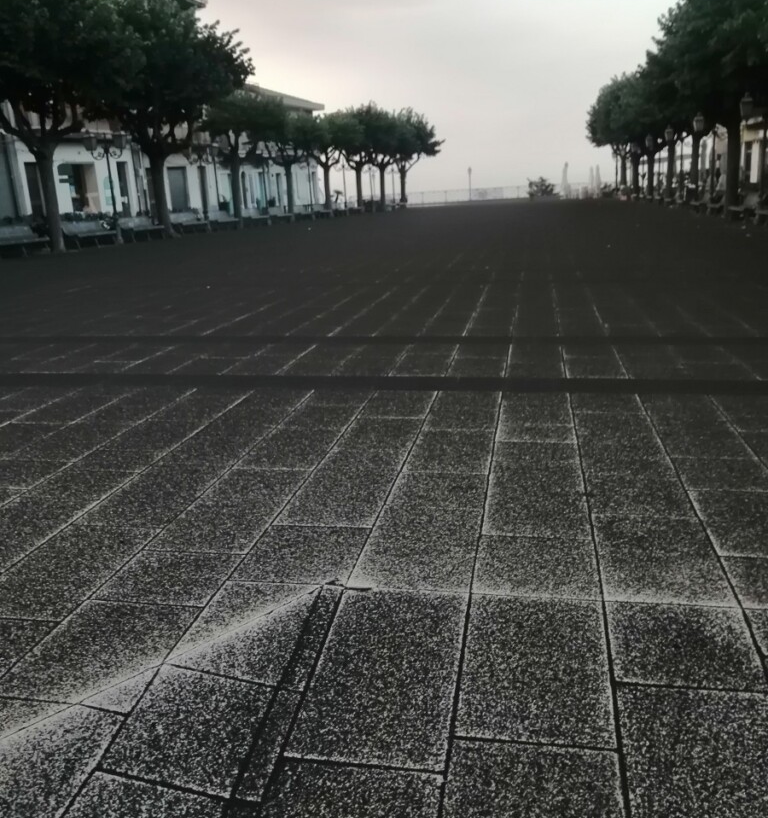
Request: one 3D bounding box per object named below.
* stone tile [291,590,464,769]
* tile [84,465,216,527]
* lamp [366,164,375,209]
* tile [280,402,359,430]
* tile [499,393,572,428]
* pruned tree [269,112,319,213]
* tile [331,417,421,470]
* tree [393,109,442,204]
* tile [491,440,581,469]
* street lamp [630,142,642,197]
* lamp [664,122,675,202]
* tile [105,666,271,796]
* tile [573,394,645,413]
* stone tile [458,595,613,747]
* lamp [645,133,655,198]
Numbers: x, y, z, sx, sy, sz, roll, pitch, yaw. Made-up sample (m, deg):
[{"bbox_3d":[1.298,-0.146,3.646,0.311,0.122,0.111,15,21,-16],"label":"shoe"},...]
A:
[{"bbox_3d":[0.014,0.740,2.160,0.395,0.050,0.686,0,22,11],"label":"stone tile"},{"bbox_3d":[-1.000,0.398,3.436,0.401,0.050,0.736,0,16,11],"label":"tile"},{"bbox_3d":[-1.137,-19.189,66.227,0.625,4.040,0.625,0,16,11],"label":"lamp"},{"bbox_3d":[-0.364,0.066,4.528,0.398,0.050,0.480,0,16,11],"label":"tile"},{"bbox_3d":[0.879,0.018,4.476,0.401,0.050,0.681,0,16,11],"label":"tile"},{"bbox_3d":[-5.643,-15.265,48.255,3.907,6.579,3.907,0,16,11],"label":"pruned tree"},{"bbox_3d":[-0.035,0.176,4.067,0.404,0.050,0.742,0,16,11],"label":"tile"},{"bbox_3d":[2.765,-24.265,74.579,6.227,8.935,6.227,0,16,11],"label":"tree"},{"bbox_3d":[0.732,0.234,3.715,0.401,0.050,0.328,0,16,11],"label":"tile"},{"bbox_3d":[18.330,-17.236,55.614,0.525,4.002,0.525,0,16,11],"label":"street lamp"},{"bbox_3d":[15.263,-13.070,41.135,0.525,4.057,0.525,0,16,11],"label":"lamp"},{"bbox_3d":[-0.493,0.839,2.005,0.344,0.040,0.368,5,23,8],"label":"tile"},{"bbox_3d":[1.296,-0.013,4.510,0.389,0.050,0.425,0,16,11],"label":"tile"},{"bbox_3d":[0.427,0.728,2.168,0.407,0.040,0.590,0,22,11],"label":"stone tile"},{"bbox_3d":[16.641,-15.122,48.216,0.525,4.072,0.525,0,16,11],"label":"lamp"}]

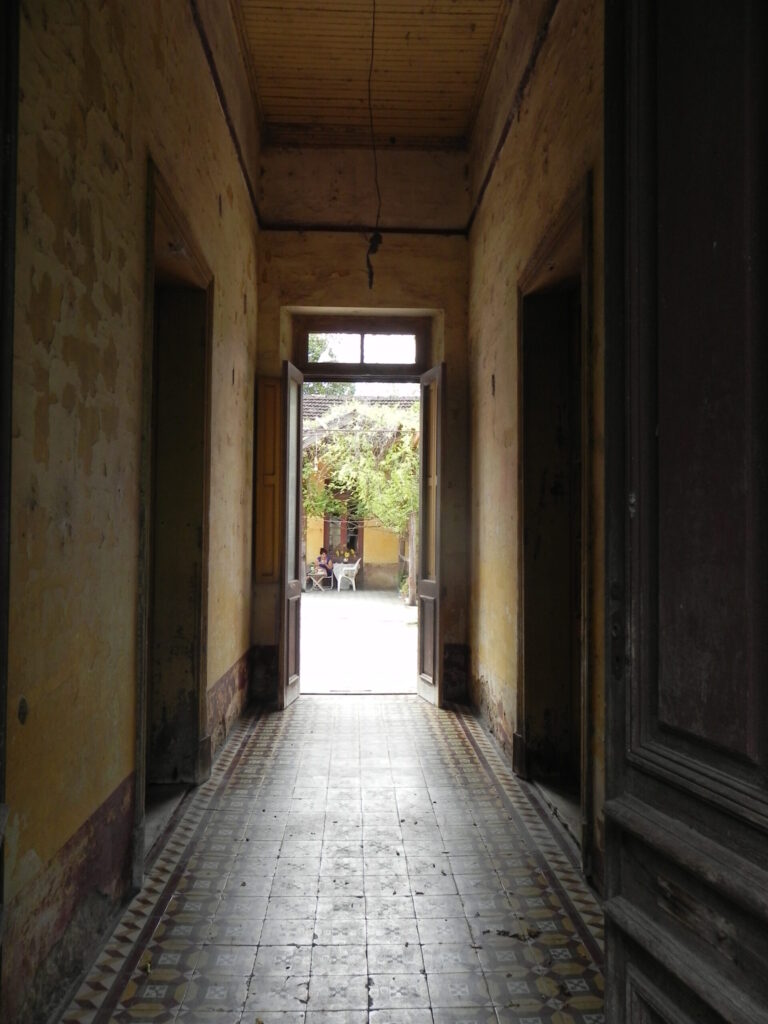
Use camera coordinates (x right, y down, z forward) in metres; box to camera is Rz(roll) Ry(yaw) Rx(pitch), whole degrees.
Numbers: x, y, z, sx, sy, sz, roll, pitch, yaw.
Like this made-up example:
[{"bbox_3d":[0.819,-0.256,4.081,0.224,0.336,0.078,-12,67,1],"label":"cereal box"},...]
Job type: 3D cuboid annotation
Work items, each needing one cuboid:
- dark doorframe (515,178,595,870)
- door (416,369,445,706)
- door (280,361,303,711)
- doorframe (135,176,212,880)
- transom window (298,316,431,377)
[{"bbox_3d":[0.963,0.075,4.203,0.150,3.160,1.570,1,-2,-2],"label":"dark doorframe"},{"bbox_3d":[0.441,0.208,7.081,0.045,3.050,0.545,1,-2,-17],"label":"door"},{"bbox_3d":[-0.835,0.195,6.999,0.045,3.050,0.545,0,-2,8],"label":"door"},{"bbox_3d":[-1.122,0.053,4.037,0.150,3.150,1.570,1,-2,-2],"label":"doorframe"},{"bbox_3d":[-0.210,-1.588,7.409,1.320,0.600,0.090,1,-2,-2],"label":"transom window"}]

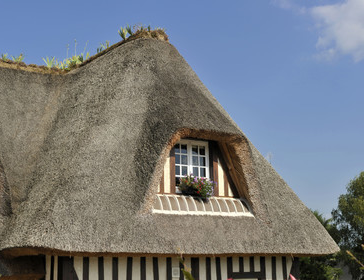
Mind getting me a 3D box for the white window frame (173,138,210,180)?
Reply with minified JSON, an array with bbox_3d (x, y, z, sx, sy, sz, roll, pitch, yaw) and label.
[{"bbox_3d":[0.197,0.583,16.400,1.000,1.130,0.140,6,-13,-31],"label":"white window frame"}]

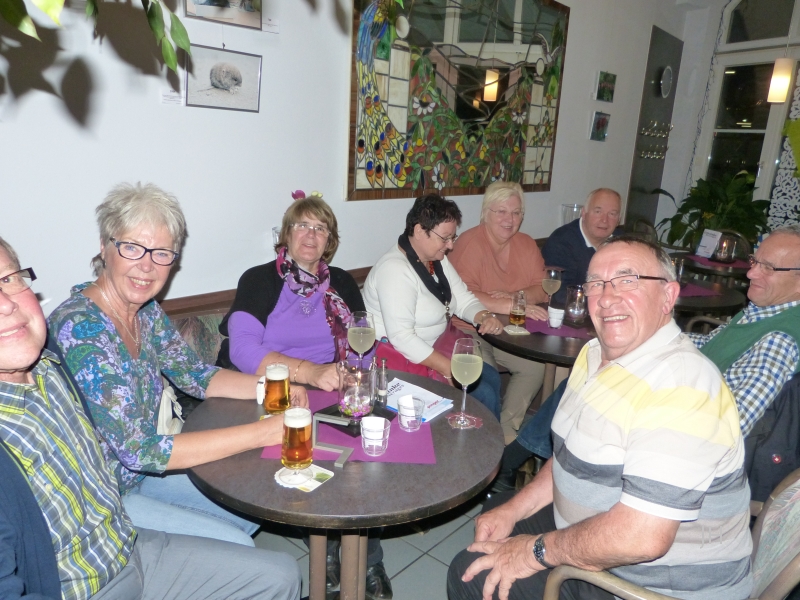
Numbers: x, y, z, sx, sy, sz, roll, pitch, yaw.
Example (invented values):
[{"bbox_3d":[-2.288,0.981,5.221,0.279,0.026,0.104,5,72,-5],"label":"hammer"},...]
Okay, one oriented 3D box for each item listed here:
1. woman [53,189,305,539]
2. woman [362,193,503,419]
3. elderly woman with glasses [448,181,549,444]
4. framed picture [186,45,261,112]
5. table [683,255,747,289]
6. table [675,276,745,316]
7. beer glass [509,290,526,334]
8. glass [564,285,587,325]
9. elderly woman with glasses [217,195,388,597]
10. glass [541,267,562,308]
[{"bbox_3d":[-0.530,0.370,1.430,0.750,1.320,0.560,9,15,26],"label":"woman"},{"bbox_3d":[0.100,0.210,2.400,0.720,1.250,0.520,10,16,27],"label":"woman"},{"bbox_3d":[0.423,0.093,2.866,0.550,1.290,0.800,-2,15,-18],"label":"elderly woman with glasses"},{"bbox_3d":[-0.634,-0.805,2.193,0.020,0.212,0.305,14,18,39],"label":"framed picture"},{"bbox_3d":[2.279,0.090,4.364,0.800,0.730,0.800,14,18,39],"label":"table"},{"bbox_3d":[1.433,0.287,3.424,0.800,0.730,0.800,14,18,39],"label":"table"},{"bbox_3d":[0.472,0.047,2.392,0.067,0.155,0.067,14,18,39],"label":"beer glass"},{"bbox_3d":[0.750,0.019,2.561,0.096,0.150,0.096,14,18,39],"label":"glass"},{"bbox_3d":[-0.306,0.285,2.051,0.530,1.250,0.800,-5,16,-27],"label":"elderly woman with glasses"},{"bbox_3d":[0.652,-0.022,2.577,0.082,0.215,0.082,14,18,39],"label":"glass"}]

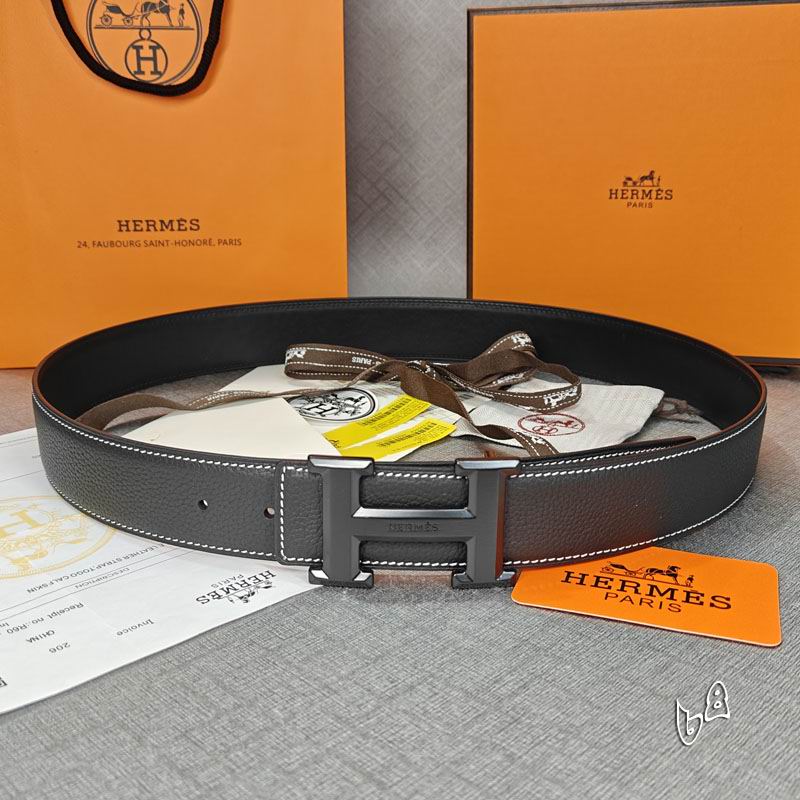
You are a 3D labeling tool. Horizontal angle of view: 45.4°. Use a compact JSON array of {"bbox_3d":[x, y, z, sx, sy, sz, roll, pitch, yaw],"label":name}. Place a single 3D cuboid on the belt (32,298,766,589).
[{"bbox_3d":[0.001,-0.001,0.459,0.335,0.046,0.286,1,19,0],"label":"belt"}]

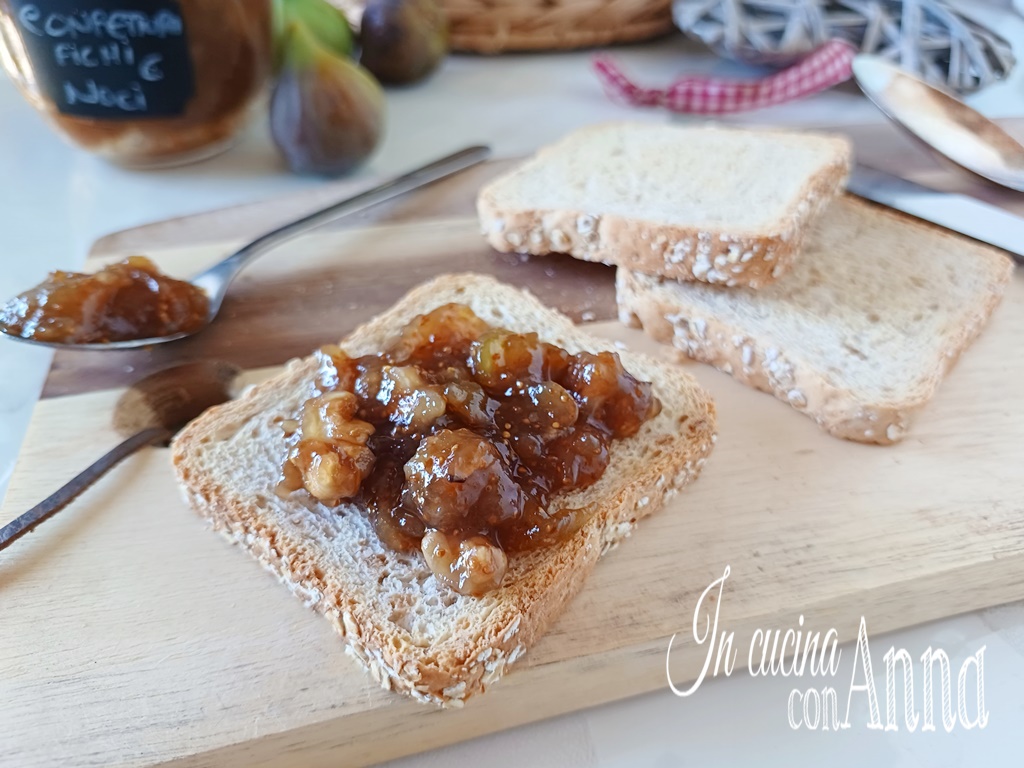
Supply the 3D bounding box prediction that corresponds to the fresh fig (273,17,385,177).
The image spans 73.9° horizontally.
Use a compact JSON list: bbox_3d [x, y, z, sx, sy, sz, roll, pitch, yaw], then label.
[{"bbox_3d":[-0.090,-0.134,0.322,0.052,0.068,0.052,-9,39,7],"label":"fresh fig"}]

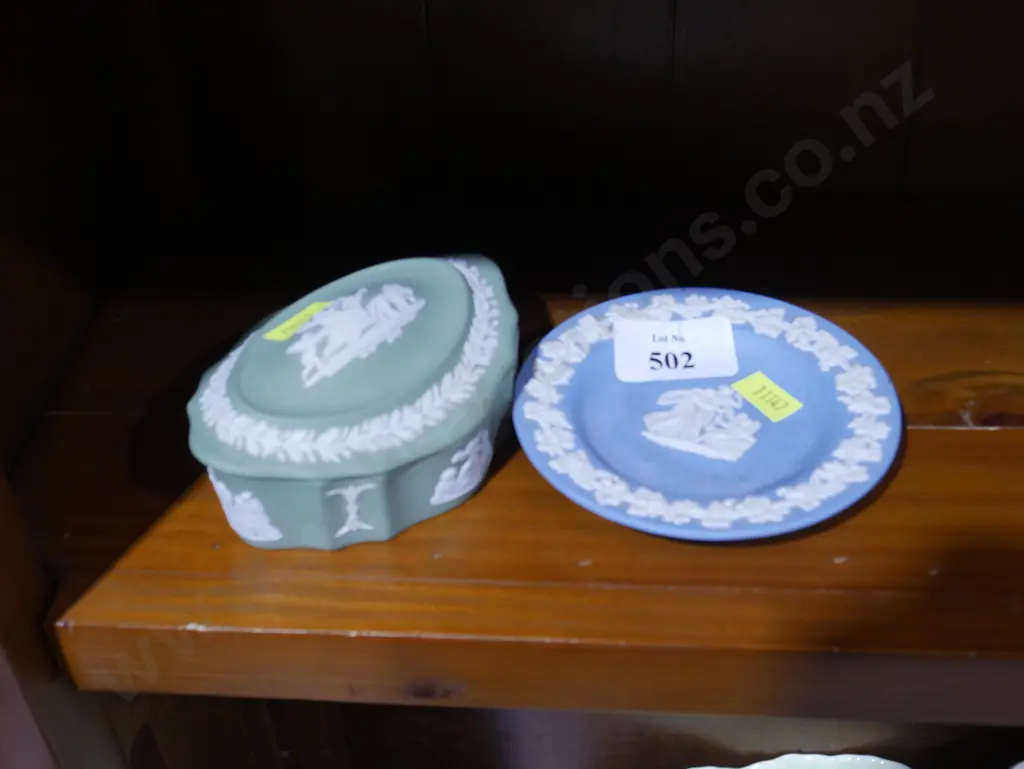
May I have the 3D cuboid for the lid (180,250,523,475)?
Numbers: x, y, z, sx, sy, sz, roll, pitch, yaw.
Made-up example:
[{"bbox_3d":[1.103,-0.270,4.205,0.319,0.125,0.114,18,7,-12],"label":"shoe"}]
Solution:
[{"bbox_3d":[-0.043,-0.013,0.384,0.087,0.017,0.114,22,46,27],"label":"lid"}]

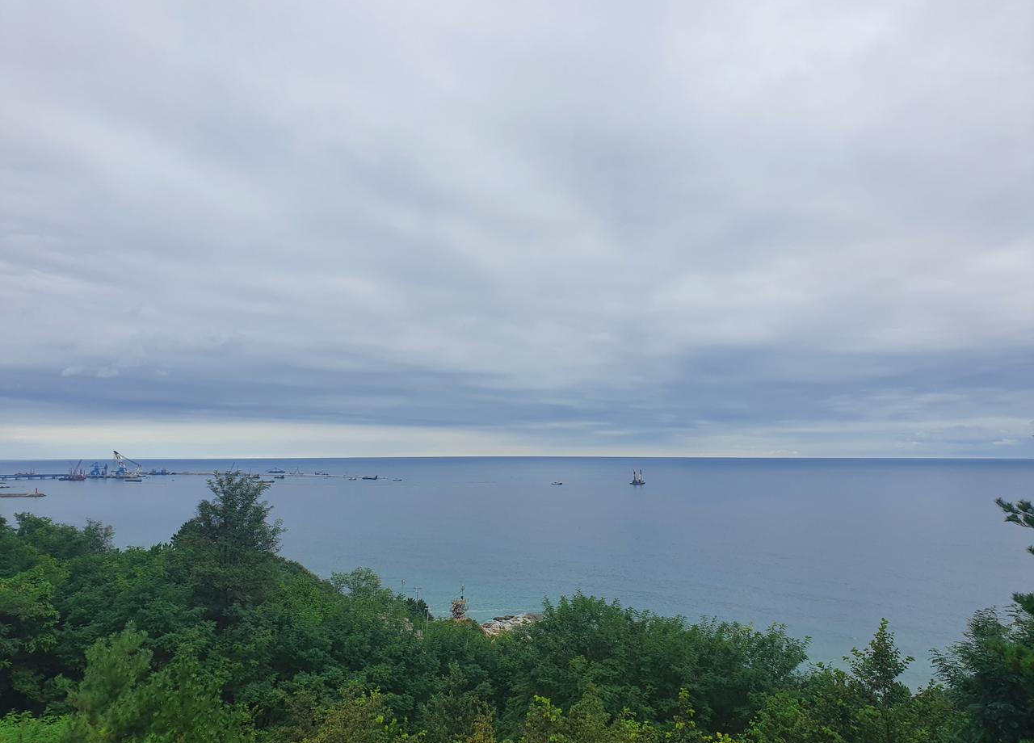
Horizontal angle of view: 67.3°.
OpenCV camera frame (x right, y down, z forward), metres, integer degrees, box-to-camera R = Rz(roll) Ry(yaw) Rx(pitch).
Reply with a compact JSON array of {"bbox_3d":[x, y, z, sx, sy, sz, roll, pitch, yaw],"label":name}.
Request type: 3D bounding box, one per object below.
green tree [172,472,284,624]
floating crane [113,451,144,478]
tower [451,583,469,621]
[{"bbox_3d":[-20.452,12.557,55.000,7.600,10.600,7.400,2,-7,-20],"label":"green tree"},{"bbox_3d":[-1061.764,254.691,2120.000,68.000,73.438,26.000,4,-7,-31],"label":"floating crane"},{"bbox_3d":[-15.546,62.956,212.000,4.200,9.600,4.100,1,-6,-6],"label":"tower"}]

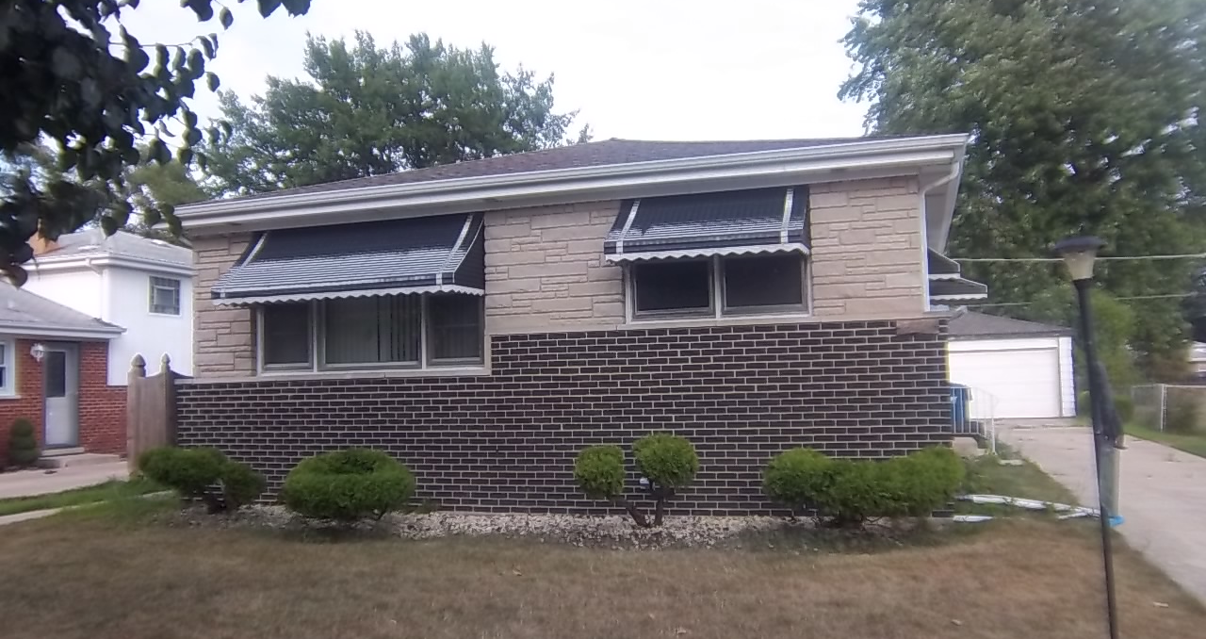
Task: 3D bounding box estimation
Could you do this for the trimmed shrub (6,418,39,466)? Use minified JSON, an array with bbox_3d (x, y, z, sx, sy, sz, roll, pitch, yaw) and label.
[{"bbox_3d":[-10.358,2.192,17.399,0.491,0.868,0.491,-3,-4,18],"label":"trimmed shrub"}]

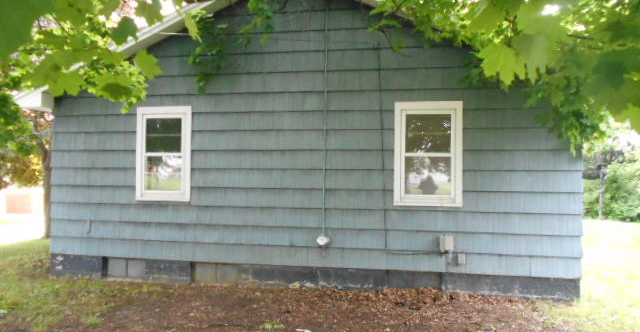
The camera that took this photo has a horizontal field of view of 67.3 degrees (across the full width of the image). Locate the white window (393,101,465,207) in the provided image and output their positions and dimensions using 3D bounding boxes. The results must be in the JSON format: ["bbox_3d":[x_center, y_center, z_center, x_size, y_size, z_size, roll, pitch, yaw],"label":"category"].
[{"bbox_3d":[1.435,-0.158,6.367,0.886,1.391,0.100,0,-1,11],"label":"white window"}]

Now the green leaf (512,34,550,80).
[{"bbox_3d":[0.704,-0.361,1.600,0.125,0.150,0.060,0,-1,24],"label":"green leaf"}]

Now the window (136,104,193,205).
[{"bbox_3d":[-2.286,-0.175,7.070,0.876,1.373,0.100,0,-1,11],"label":"window"}]

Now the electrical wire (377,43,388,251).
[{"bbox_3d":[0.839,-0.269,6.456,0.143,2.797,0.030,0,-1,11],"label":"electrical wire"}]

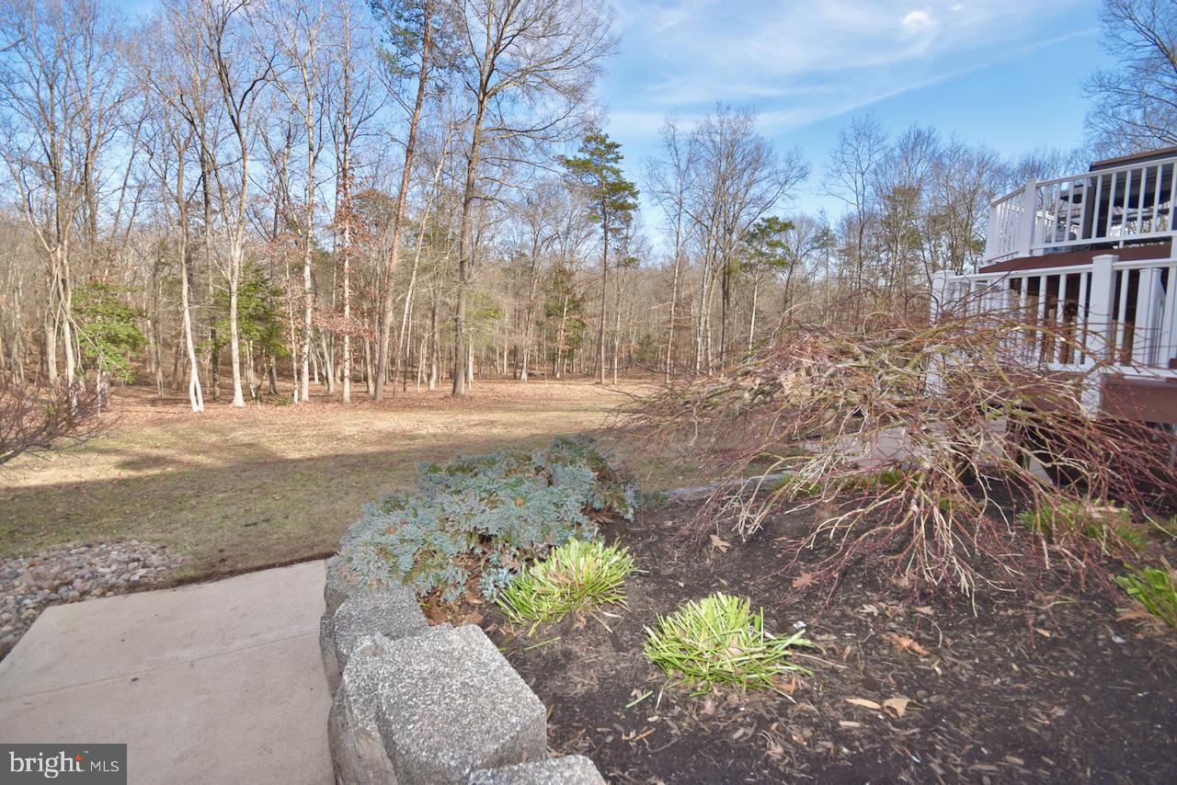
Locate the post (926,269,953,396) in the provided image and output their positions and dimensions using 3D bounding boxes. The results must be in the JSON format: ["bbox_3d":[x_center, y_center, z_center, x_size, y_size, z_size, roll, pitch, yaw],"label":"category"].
[{"bbox_3d":[3.469,-0.576,4.837,0.120,1.221,0.120,-4,7,-34],"label":"post"}]

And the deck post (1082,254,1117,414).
[{"bbox_3d":[4.080,-0.446,3.917,0.120,1.269,0.120,-4,7,-34],"label":"deck post"}]

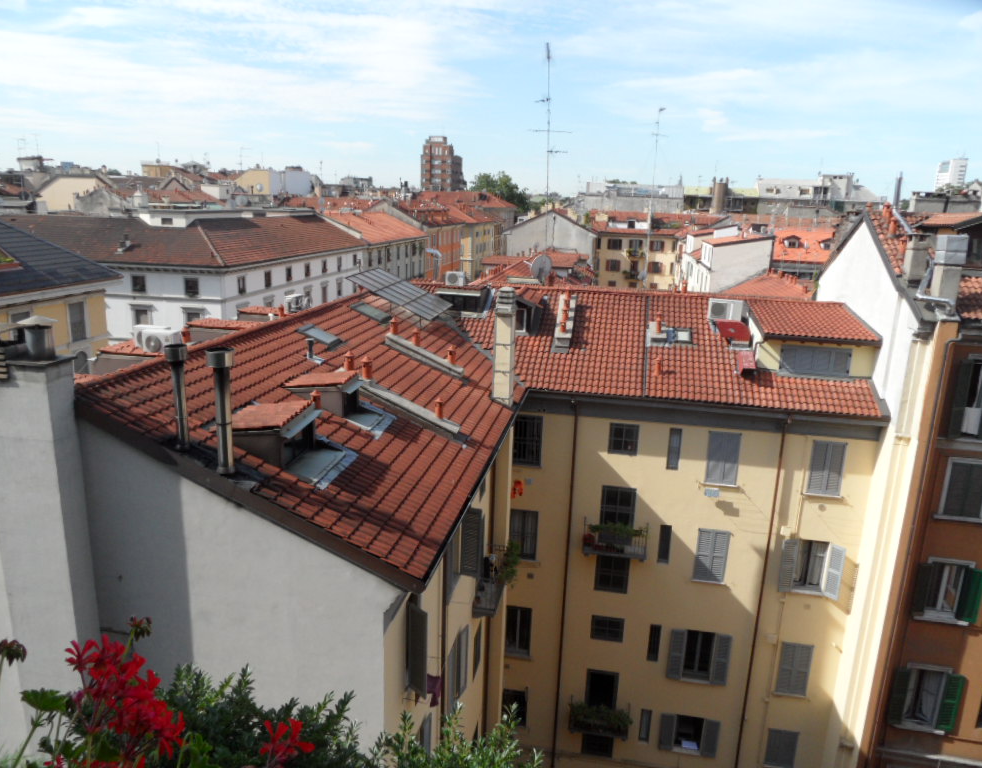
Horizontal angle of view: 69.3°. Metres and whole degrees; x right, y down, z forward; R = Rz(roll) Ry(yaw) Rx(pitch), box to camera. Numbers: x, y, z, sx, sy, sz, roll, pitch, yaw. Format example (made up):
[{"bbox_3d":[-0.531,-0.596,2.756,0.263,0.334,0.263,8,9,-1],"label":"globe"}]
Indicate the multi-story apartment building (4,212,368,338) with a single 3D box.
[{"bbox_3d":[-31.575,-7.738,75.992,26.000,20.750,36.000,4,14,7],"label":"multi-story apartment building"}]

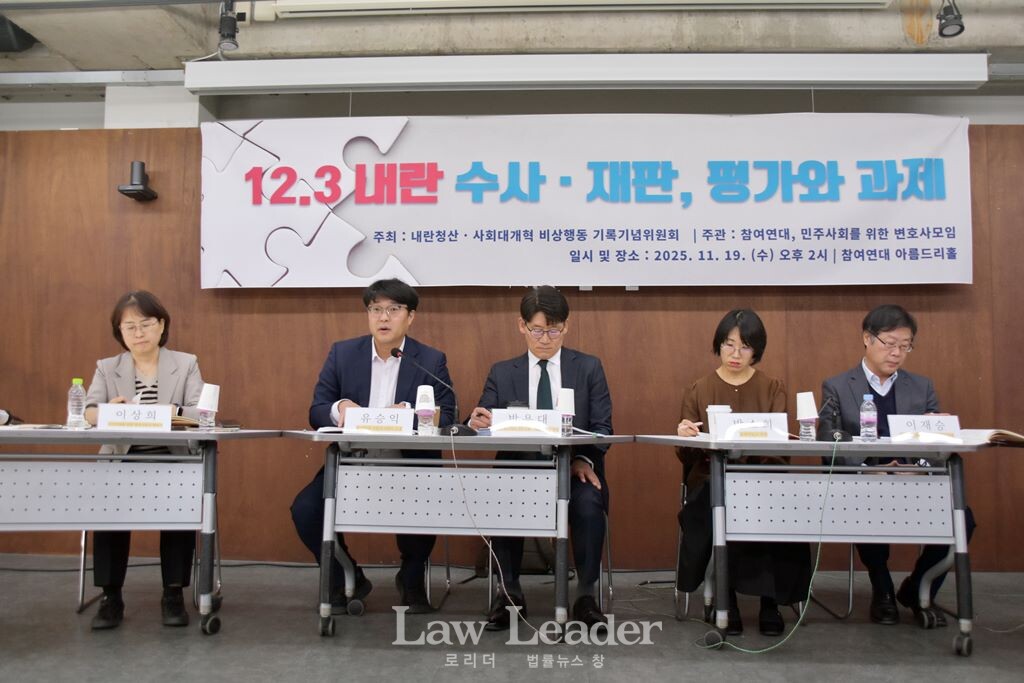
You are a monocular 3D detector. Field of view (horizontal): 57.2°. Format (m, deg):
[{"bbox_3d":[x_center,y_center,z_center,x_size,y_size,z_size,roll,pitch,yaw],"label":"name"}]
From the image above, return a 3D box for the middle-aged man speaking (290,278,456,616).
[{"bbox_3d":[-0.550,0.428,3.900,0.650,1.350,0.740,0,-4,7],"label":"middle-aged man speaking"}]

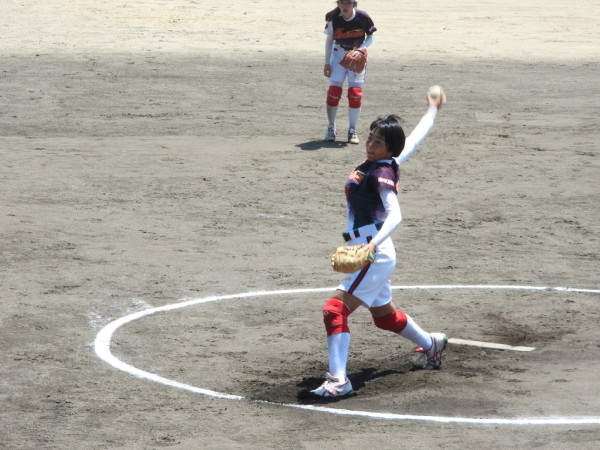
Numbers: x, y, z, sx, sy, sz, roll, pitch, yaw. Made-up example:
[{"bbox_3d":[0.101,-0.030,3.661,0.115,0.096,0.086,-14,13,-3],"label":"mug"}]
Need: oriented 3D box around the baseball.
[{"bbox_3d":[0.821,-0.807,18.850,0.090,0.090,0.090,1,8,0],"label":"baseball"}]

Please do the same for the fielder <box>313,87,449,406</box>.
[{"bbox_3d":[0.495,0.080,18.410,1.180,1.690,0.640,-4,9,-34],"label":"fielder"}]

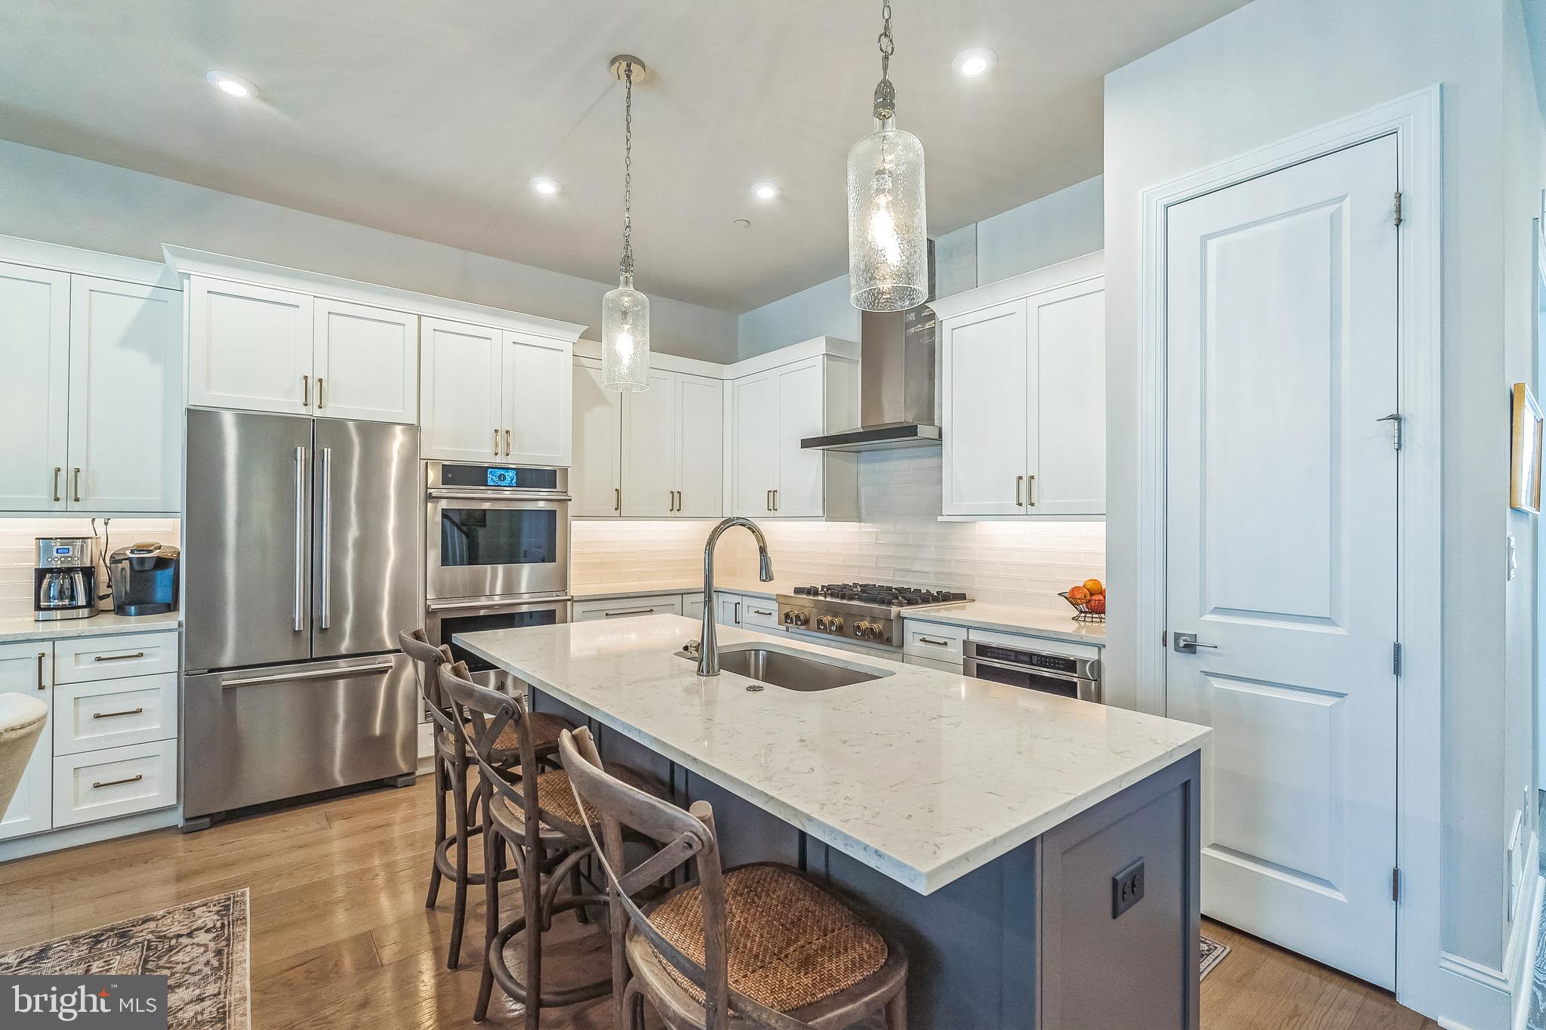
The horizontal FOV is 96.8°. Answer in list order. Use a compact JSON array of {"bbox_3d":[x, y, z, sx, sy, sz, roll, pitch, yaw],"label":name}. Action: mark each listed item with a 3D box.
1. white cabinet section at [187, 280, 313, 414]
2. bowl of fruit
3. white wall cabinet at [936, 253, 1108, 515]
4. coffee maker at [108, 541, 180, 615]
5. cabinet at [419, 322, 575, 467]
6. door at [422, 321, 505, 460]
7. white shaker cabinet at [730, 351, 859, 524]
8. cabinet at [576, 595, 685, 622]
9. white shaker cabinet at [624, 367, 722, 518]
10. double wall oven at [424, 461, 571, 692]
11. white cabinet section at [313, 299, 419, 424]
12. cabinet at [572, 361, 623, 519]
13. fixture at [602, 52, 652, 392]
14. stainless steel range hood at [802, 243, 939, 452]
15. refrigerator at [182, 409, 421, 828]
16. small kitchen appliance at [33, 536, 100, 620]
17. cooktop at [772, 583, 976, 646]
[{"bbox_3d":[-2.341,-0.750,3.103,0.444,0.562,0.022,0,0,-40],"label":"white cabinet section"},{"bbox_3d":[1.444,0.393,3.103,0.280,0.176,0.280,0,-1,0],"label":"bowl of fruit"},{"bbox_3d":[1.333,-0.547,3.387,0.370,1.160,1.025,0,0,-40],"label":"white wall cabinet"},{"bbox_3d":[-2.932,0.288,3.227,0.255,0.330,0.330,0,0,-40],"label":"coffee maker"},{"bbox_3d":[-1.686,-0.660,4.038,0.809,0.735,0.595,1,-1,-39],"label":"cabinet"},{"bbox_3d":[-1.655,-0.656,3.671,0.409,0.732,0.022,0,0,-40],"label":"door"},{"bbox_3d":[0.134,-0.499,4.815,0.335,1.070,1.010,1,-1,-39],"label":"white shaker cabinet"},{"bbox_3d":[-1.090,0.948,4.545,0.750,0.860,0.650,0,0,-40],"label":"cabinet"},{"bbox_3d":[-0.804,-0.497,5.012,0.842,1.035,0.345,0,0,-40],"label":"white shaker cabinet"},{"bbox_3d":[-1.665,0.391,3.997,0.764,1.337,0.640,0,0,-40],"label":"double wall oven"},{"bbox_3d":[-2.013,-0.750,3.413,0.445,0.557,0.024,1,-1,-39],"label":"white cabinet section"},{"bbox_3d":[-1.289,-0.506,4.573,0.453,1.050,0.335,1,-1,-39],"label":"cabinet"},{"bbox_3d":[-0.536,-1.062,2.520,0.176,1.188,0.176,0,0,0],"label":"fixture"},{"bbox_3d":[0.662,-1.023,4.028,0.505,1.236,0.914,1,-1,-39],"label":"stainless steel range hood"},{"bbox_3d":[-2.349,0.460,3.450,0.908,1.822,0.690,0,0,-40],"label":"refrigerator"},{"bbox_3d":[-3.166,0.285,3.093,0.193,0.358,0.235,1,-1,-39],"label":"small kitchen appliance"},{"bbox_3d":[0.564,0.549,3.950,0.700,0.220,0.908,1,-1,-39],"label":"cooktop"}]

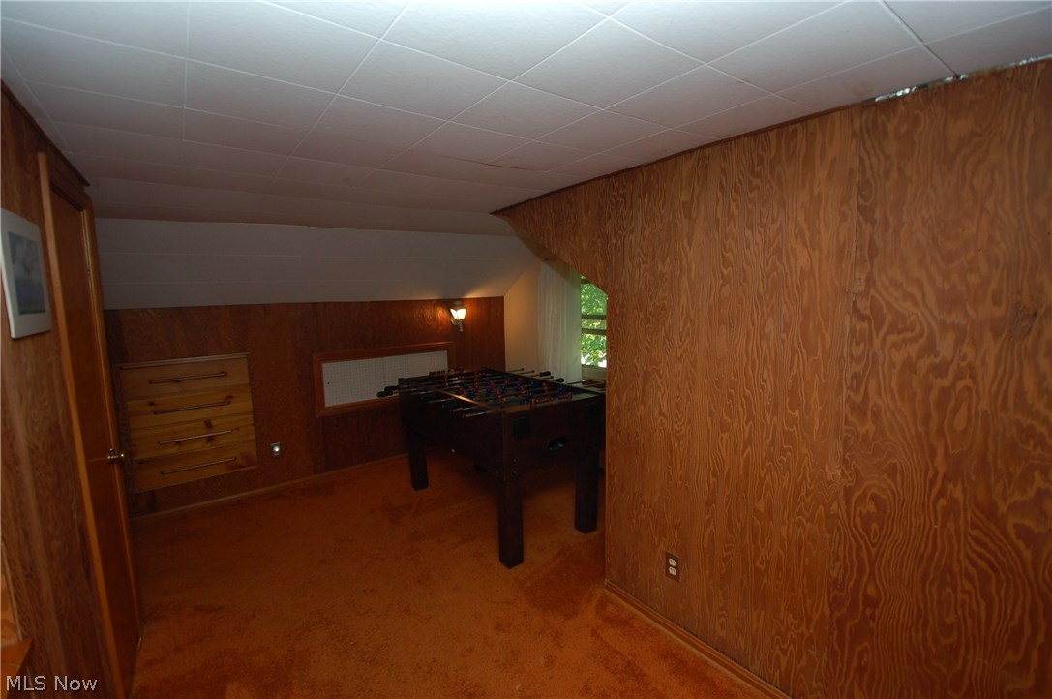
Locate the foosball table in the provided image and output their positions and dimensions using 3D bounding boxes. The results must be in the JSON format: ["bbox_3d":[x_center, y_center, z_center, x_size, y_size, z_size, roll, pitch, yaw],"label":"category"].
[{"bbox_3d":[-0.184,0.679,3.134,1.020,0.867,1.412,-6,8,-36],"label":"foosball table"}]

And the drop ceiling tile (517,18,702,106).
[{"bbox_3d":[0.181,-0.642,0.997,0.308,0.020,0.308,-8,11,-37],"label":"drop ceiling tile"}]

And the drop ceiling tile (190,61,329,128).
[{"bbox_3d":[-0.682,-0.641,1.117,0.308,0.020,0.308,-8,11,-37],"label":"drop ceiling tile"}]

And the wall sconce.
[{"bbox_3d":[-0.679,-0.335,4.390,0.130,0.310,0.190,-6,8,-37],"label":"wall sconce"}]

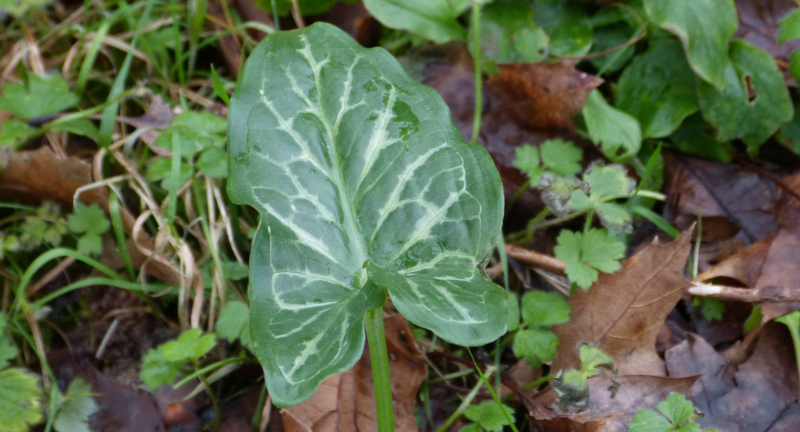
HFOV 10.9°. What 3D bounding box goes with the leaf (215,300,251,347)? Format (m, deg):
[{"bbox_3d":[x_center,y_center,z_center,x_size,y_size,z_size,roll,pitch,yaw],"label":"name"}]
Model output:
[{"bbox_3d":[-0.072,0.047,1.830,0.018,0.006,0.022,6,60,3],"label":"leaf"}]

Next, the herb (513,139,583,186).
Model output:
[{"bbox_3d":[0.068,-0.025,1.895,0.029,0.008,0.025,17,49,15],"label":"herb"}]

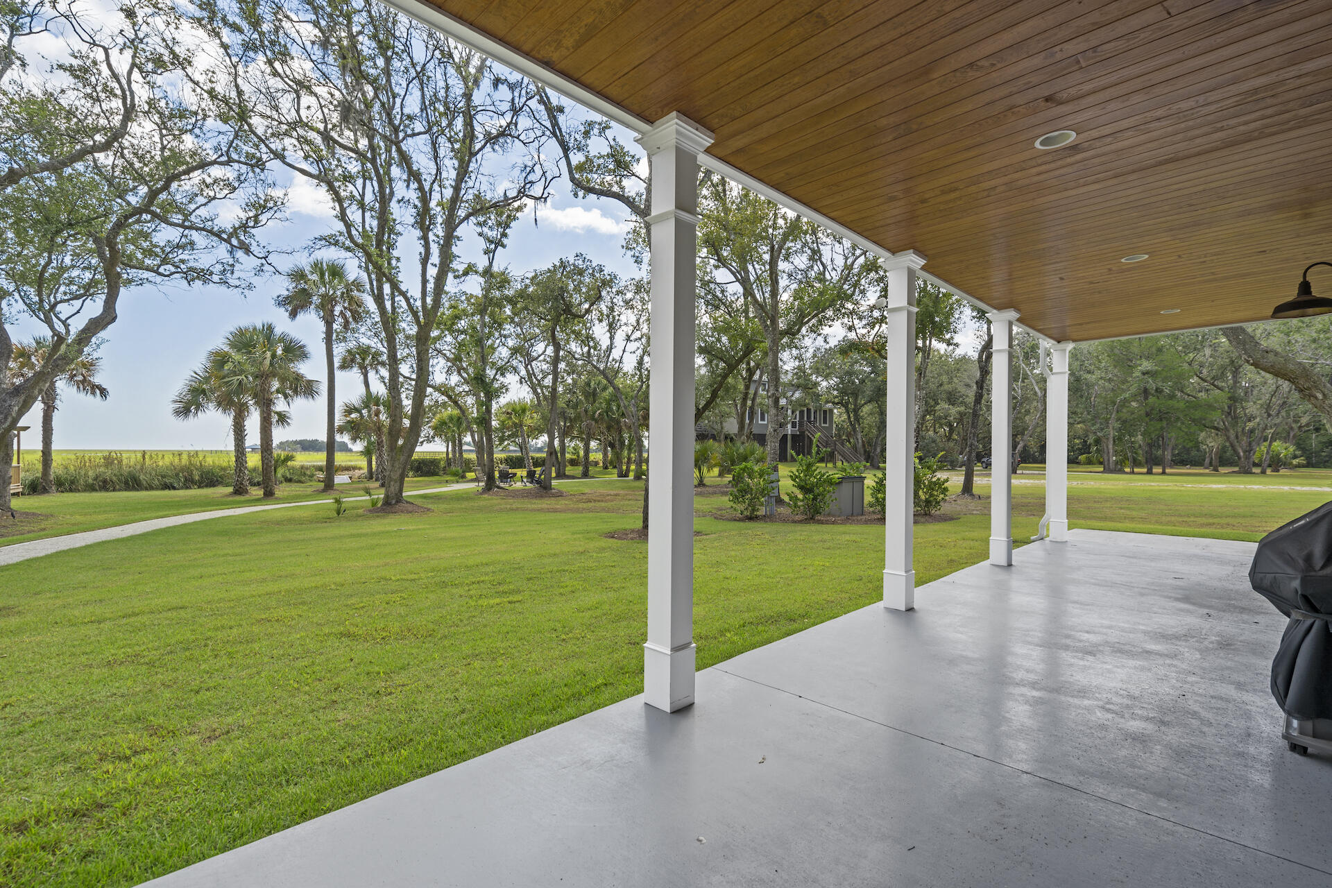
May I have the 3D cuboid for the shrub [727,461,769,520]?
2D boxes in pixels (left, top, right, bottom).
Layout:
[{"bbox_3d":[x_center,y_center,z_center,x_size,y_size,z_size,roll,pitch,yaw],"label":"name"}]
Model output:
[{"bbox_3d":[1.932,1.076,13.907,1.020,1.369,1.000,0,-1,8],"label":"shrub"}]

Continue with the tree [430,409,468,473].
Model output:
[{"bbox_3d":[-18.294,-0.220,50.028,3.300,5.364,3.200,1,-1,-20],"label":"tree"}]

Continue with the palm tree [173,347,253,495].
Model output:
[{"bbox_3d":[-17.531,-0.890,23.030,2.900,5.744,2.900,1,-1,-37],"label":"palm tree"}]

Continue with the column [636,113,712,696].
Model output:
[{"bbox_3d":[0.036,-0.136,3.213,0.309,3.084,0.309,1,-1,-45],"label":"column"}]

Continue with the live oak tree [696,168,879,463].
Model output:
[{"bbox_3d":[3.917,-3.753,19.458,6.200,11.191,6.000,0,-1,11],"label":"live oak tree"}]

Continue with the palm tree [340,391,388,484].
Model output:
[{"bbox_3d":[-16.027,-0.314,32.500,3.500,5.300,3.500,1,0,-26],"label":"palm tree"}]

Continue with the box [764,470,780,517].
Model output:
[{"bbox_3d":[2.654,1.223,14.800,0.360,1.150,0.240,1,0,3],"label":"box"}]

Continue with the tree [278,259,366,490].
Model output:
[{"bbox_3d":[-16.676,-3.331,28.700,3.700,10.900,3.700,1,0,-30],"label":"tree"}]

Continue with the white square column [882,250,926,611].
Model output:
[{"bbox_3d":[2.076,-0.098,5.227,0.309,3.084,0.309,1,-1,-45],"label":"white square column"}]

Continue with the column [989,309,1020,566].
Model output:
[{"bbox_3d":[4.237,-0.067,7.451,0.322,3.179,0.322,1,-1,-45],"label":"column"}]

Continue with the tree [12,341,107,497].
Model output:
[{"bbox_3d":[-28.724,-1.354,28.000,3.500,7.400,3.500,0,-1,44],"label":"tree"}]

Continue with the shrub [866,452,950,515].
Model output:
[{"bbox_3d":[6.213,1.029,15.200,1.900,1.580,1.450,1,0,6],"label":"shrub"}]

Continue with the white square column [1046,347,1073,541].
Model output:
[{"bbox_3d":[6.401,-0.026,9.585,0.322,3.179,0.322,1,-1,-45],"label":"white square column"}]

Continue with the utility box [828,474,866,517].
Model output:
[{"bbox_3d":[4.566,1.328,15.100,0.780,1.040,0.720,1,0,-30],"label":"utility box"}]

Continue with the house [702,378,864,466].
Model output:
[{"bbox_3d":[12.494,-2.637,67.047,16.500,9.200,11.000,0,-1,3],"label":"house"}]

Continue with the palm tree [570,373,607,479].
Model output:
[{"bbox_3d":[-5.309,-1.211,40.537,2.700,7.123,2.700,1,-1,-7],"label":"palm tree"}]

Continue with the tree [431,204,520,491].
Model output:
[{"bbox_3d":[-8.845,-4.521,27.568,4.200,13.300,4.200,1,-1,-18],"label":"tree"}]

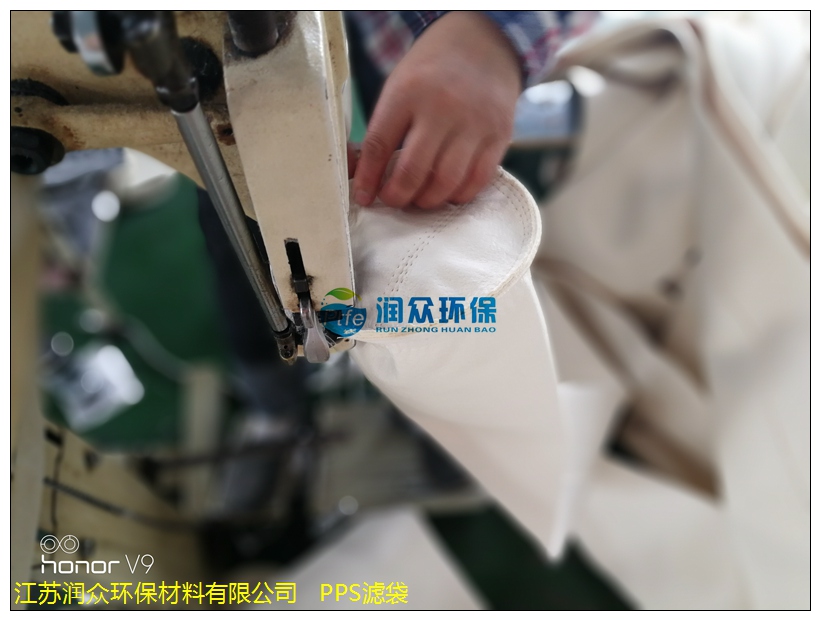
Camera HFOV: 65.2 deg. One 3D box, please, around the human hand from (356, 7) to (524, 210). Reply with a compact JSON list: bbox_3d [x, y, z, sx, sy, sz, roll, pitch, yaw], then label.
[{"bbox_3d":[0.022,-0.131,0.415,0.092,0.140,0.072,20,10,1],"label":"human hand"}]

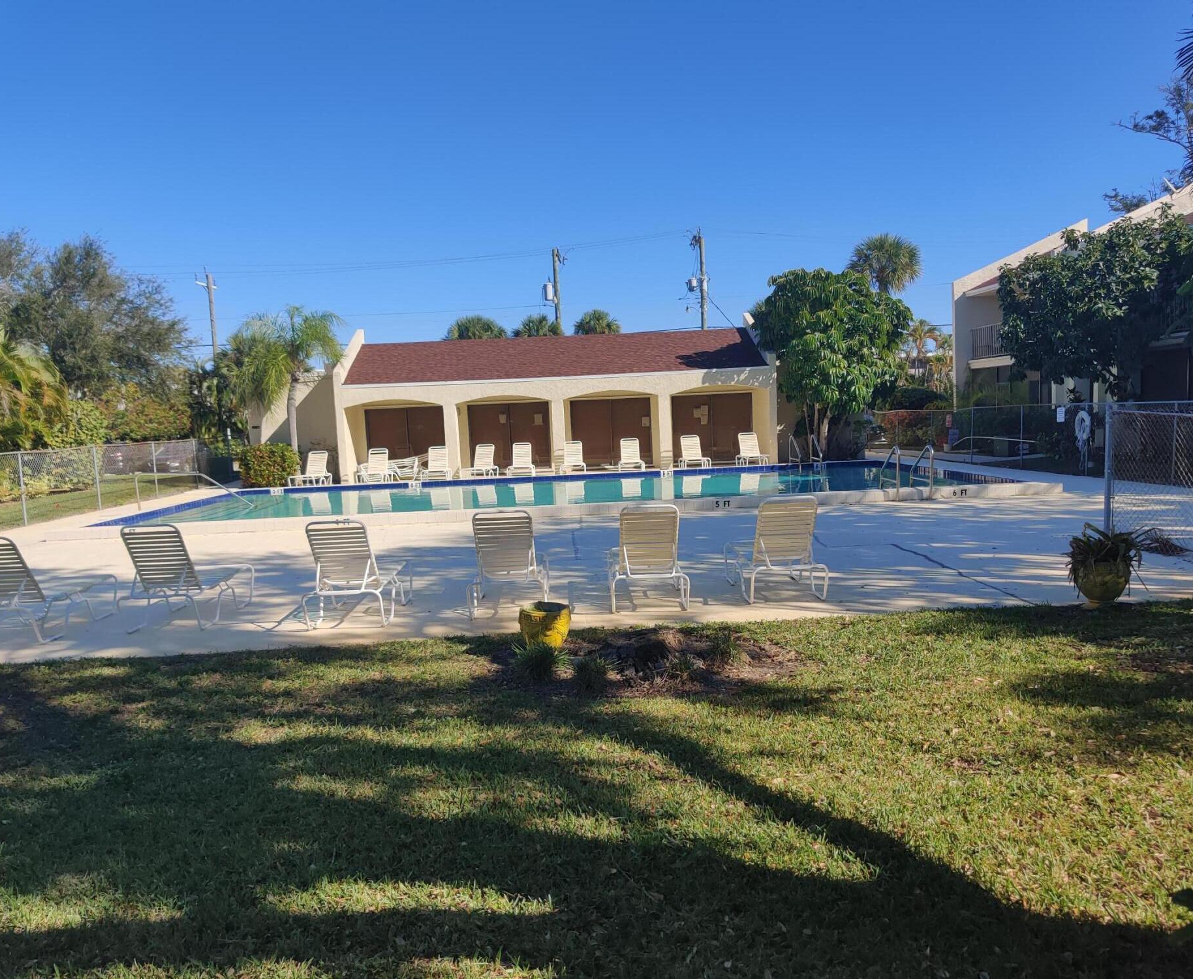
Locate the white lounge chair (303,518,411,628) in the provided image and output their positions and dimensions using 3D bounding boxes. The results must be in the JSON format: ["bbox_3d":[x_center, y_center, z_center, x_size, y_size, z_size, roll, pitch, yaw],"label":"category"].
[{"bbox_3d":[-2.170,0.681,9.374,0.670,0.960,1.530,-2,4,1],"label":"white lounge chair"}]

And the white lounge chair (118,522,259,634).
[{"bbox_3d":[-3.762,0.723,9.360,0.680,0.950,1.450,-2,4,0],"label":"white lounge chair"}]

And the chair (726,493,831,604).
[{"bbox_3d":[1.644,0.477,9.500,0.680,0.950,1.450,-3,4,-2],"label":"chair"}]

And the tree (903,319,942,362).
[{"bbox_3d":[14.705,-5.041,45.798,1.800,5.237,1.800,-2,4,0],"label":"tree"}]

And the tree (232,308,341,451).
[{"bbox_3d":[-8.474,-2.561,28.155,2.950,5.000,2.950,-3,4,-1],"label":"tree"}]

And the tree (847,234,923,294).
[{"bbox_3d":[12.452,-6.507,43.672,3.200,8.680,3.200,-2,4,0],"label":"tree"}]

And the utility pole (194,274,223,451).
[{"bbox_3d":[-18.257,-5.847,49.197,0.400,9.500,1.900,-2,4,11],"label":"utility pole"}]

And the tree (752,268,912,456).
[{"bbox_3d":[6.488,-3.359,28.047,4.400,5.323,4.300,-2,4,0],"label":"tree"}]

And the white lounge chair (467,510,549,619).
[{"bbox_3d":[-0.793,0.605,9.410,0.670,0.960,1.530,-3,4,-1],"label":"white lounge chair"}]

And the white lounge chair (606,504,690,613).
[{"bbox_3d":[0.461,0.552,9.455,0.670,0.960,1.530,-3,4,0],"label":"white lounge chair"}]

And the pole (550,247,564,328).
[{"bbox_3d":[-1.933,-7.462,53.580,0.650,10.313,0.550,-2,4,0],"label":"pole"}]

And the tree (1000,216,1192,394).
[{"bbox_3d":[10.345,-3.012,21.144,3.600,5.200,3.600,-3,4,-1],"label":"tree"}]

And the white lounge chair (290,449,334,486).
[{"bbox_3d":[-7.605,-0.477,27.118,0.680,0.950,1.450,-2,4,5],"label":"white lounge chair"}]

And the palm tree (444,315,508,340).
[{"bbox_3d":[-5.817,-5.295,50.724,3.000,6.773,3.000,-2,4,0],"label":"palm tree"}]

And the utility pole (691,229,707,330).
[{"bbox_3d":[5.379,-7.604,50.584,0.700,10.418,0.600,-2,4,0],"label":"utility pole"}]

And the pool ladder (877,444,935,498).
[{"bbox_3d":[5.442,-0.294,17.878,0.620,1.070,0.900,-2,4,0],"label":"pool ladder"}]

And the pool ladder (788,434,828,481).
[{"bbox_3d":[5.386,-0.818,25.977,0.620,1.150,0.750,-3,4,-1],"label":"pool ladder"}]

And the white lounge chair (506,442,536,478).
[{"bbox_3d":[-1.972,-0.730,26.974,0.670,0.930,1.500,-3,4,-4],"label":"white lounge chair"}]

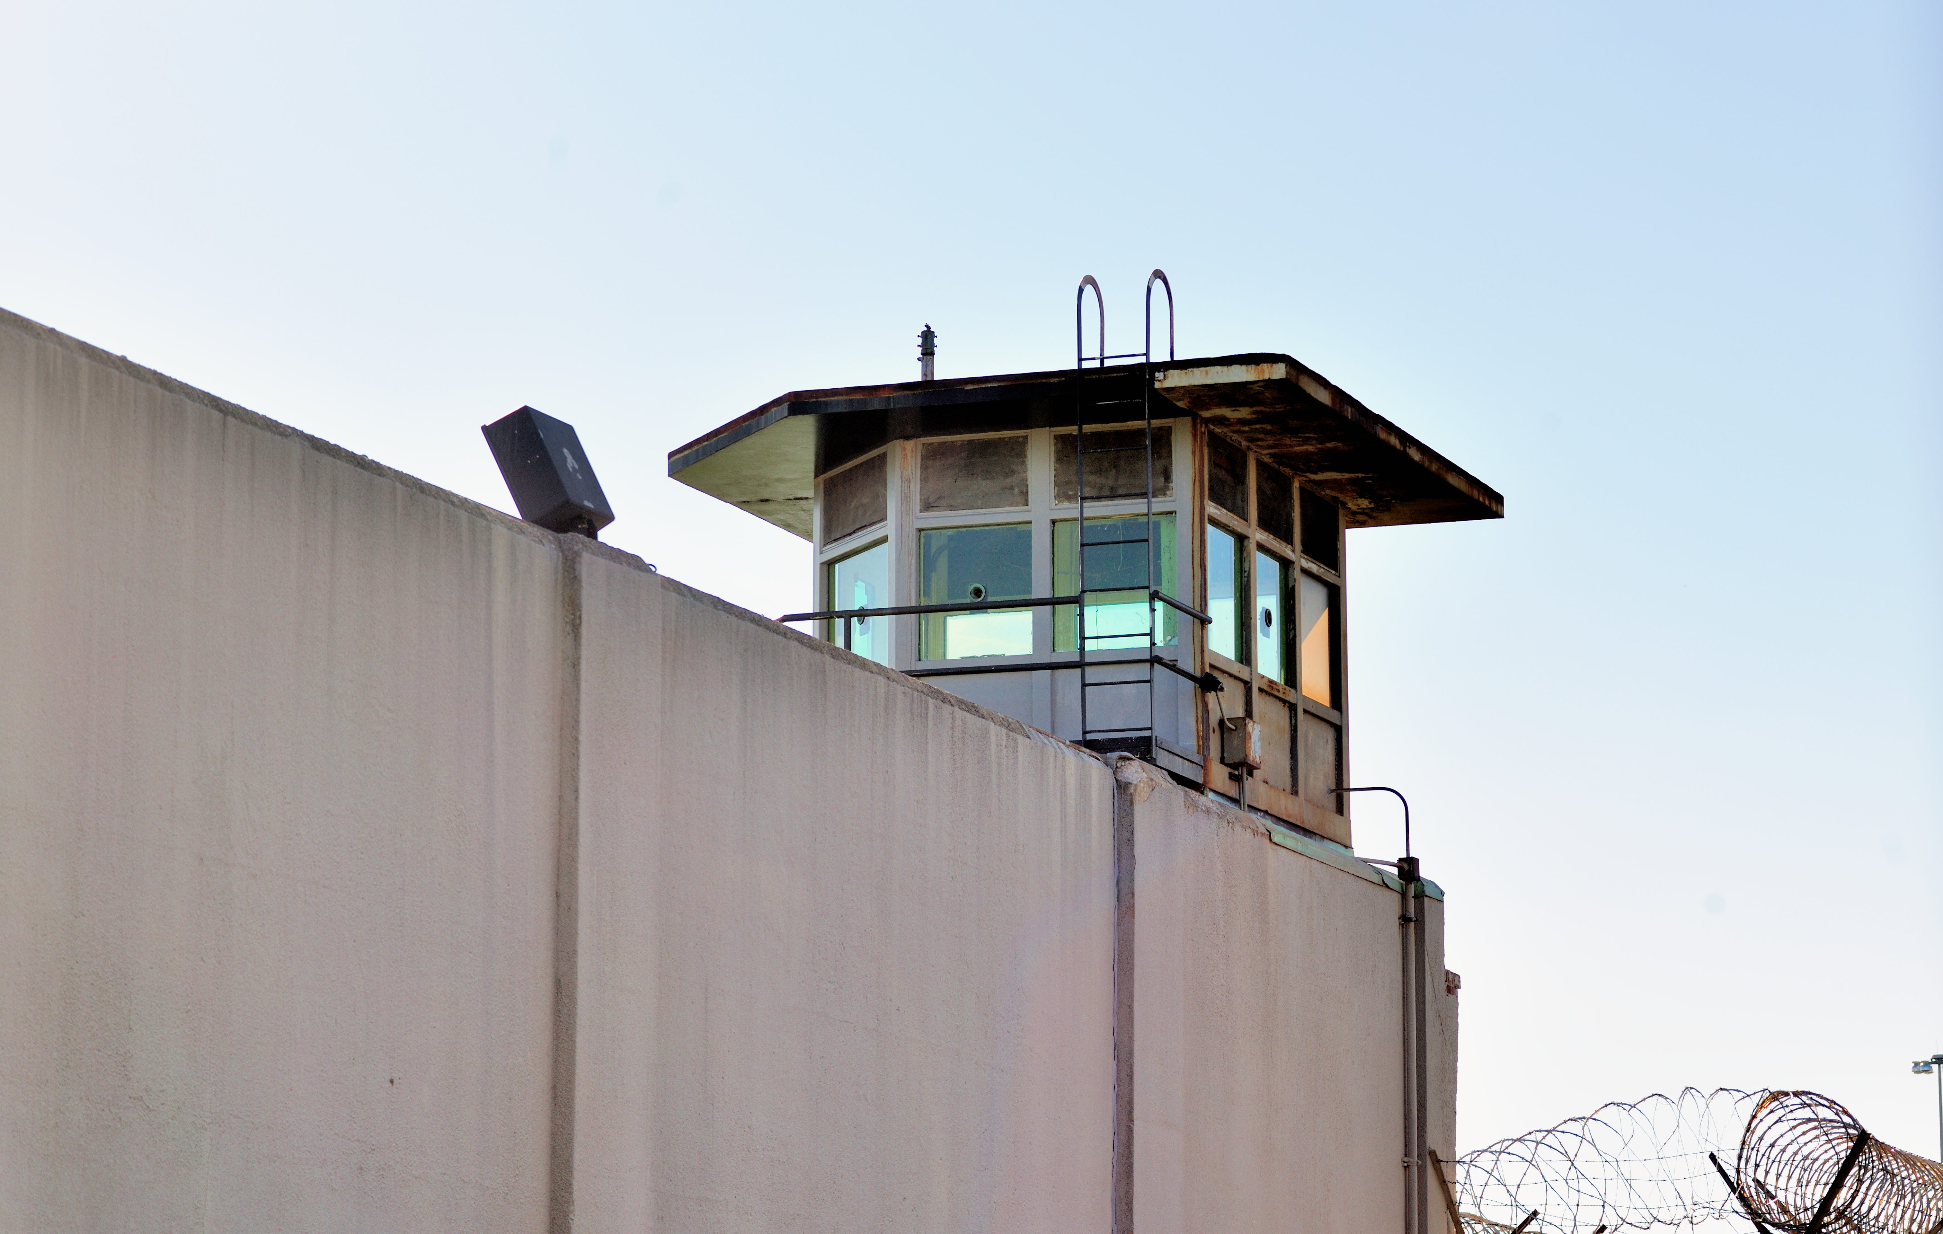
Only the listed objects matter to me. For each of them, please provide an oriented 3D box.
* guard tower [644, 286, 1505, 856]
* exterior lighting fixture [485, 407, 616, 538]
[{"bbox_3d":[0.572,-0.174,39.439,5.041,3.250,5.213,-4,-11,21],"label":"guard tower"},{"bbox_3d":[-2.107,-0.695,28.425,0.263,0.601,0.560,-29,-18,14],"label":"exterior lighting fixture"}]

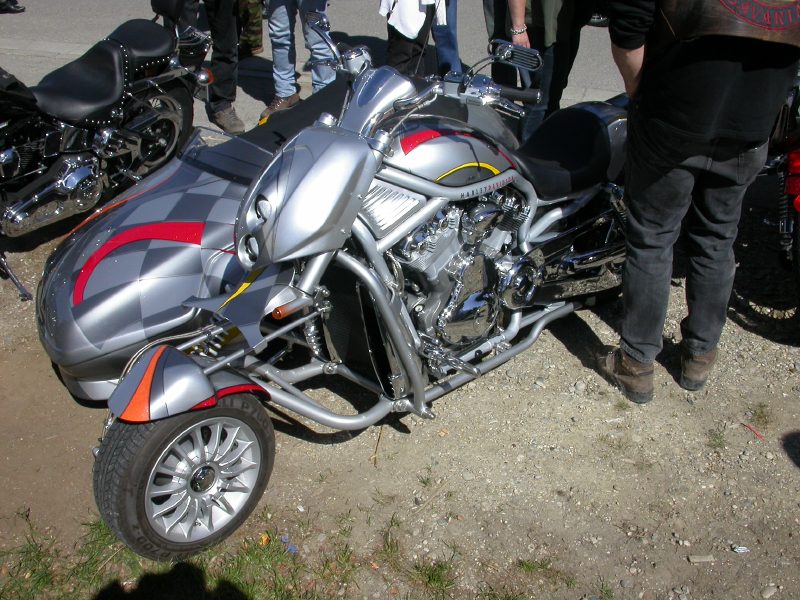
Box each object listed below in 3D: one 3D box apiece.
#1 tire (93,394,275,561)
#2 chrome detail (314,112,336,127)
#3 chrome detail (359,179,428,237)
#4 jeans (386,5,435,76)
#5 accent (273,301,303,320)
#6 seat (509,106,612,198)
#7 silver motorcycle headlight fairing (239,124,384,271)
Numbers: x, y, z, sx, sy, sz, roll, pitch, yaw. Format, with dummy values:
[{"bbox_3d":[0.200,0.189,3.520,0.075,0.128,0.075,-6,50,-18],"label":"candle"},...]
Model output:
[{"bbox_3d":[-0.556,0.451,2.344,0.482,0.482,0.175,-26,34,-38],"label":"tire"},{"bbox_3d":[-0.212,-0.513,2.506,0.055,0.045,0.055,25,0,40],"label":"chrome detail"},{"bbox_3d":[-0.018,-0.254,2.461,0.220,0.160,0.050,-25,36,-38],"label":"chrome detail"},{"bbox_3d":[0.075,-1.635,5.672,0.420,1.000,0.280,-1,28,0],"label":"jeans"},{"bbox_3d":[-0.291,0.027,2.272,0.085,0.035,0.035,-25,36,-38],"label":"accent"},{"bbox_3d":[0.538,-0.541,3.133,0.460,0.240,0.320,-25,36,-38],"label":"seat"},{"bbox_3d":[-0.277,-0.279,2.368,0.380,0.320,0.270,-25,36,-38],"label":"silver motorcycle headlight fairing"}]

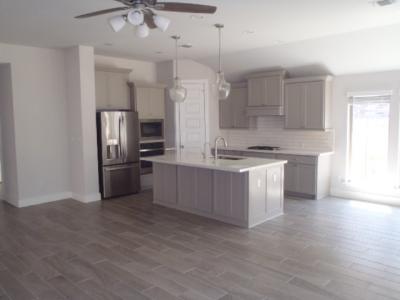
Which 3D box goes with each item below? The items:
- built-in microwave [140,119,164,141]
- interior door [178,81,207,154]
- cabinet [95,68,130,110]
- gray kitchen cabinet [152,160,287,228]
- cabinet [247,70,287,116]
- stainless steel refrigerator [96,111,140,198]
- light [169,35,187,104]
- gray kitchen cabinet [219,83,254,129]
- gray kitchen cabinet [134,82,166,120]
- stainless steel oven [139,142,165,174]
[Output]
[{"bbox_3d":[-1.326,-0.500,7.855,0.550,0.500,0.760,4,7,43],"label":"built-in microwave"},{"bbox_3d":[-0.181,-0.374,8.044,0.680,2.500,0.070,-1,5,-4],"label":"interior door"},{"bbox_3d":[-2.018,-1.312,7.005,0.503,0.850,0.920,4,7,43],"label":"cabinet"},{"bbox_3d":[0.250,0.640,5.947,2.288,0.872,1.025,4,7,43],"label":"gray kitchen cabinet"},{"bbox_3d":[1.585,-1.272,7.452,0.971,0.975,0.454,4,7,43],"label":"cabinet"},{"bbox_3d":[-1.898,0.096,6.957,0.800,1.790,0.900,4,7,43],"label":"stainless steel refrigerator"},{"bbox_3d":[-0.412,-1.423,5.764,0.320,1.174,0.320,-1,5,0],"label":"light"},{"bbox_3d":[0.947,-1.065,8.140,0.916,1.085,0.345,4,7,43],"label":"gray kitchen cabinet"},{"bbox_3d":[-1.356,-1.177,7.821,0.640,0.835,0.870,4,7,43],"label":"gray kitchen cabinet"},{"bbox_3d":[-1.322,0.177,7.920,0.600,0.740,0.760,4,7,43],"label":"stainless steel oven"}]

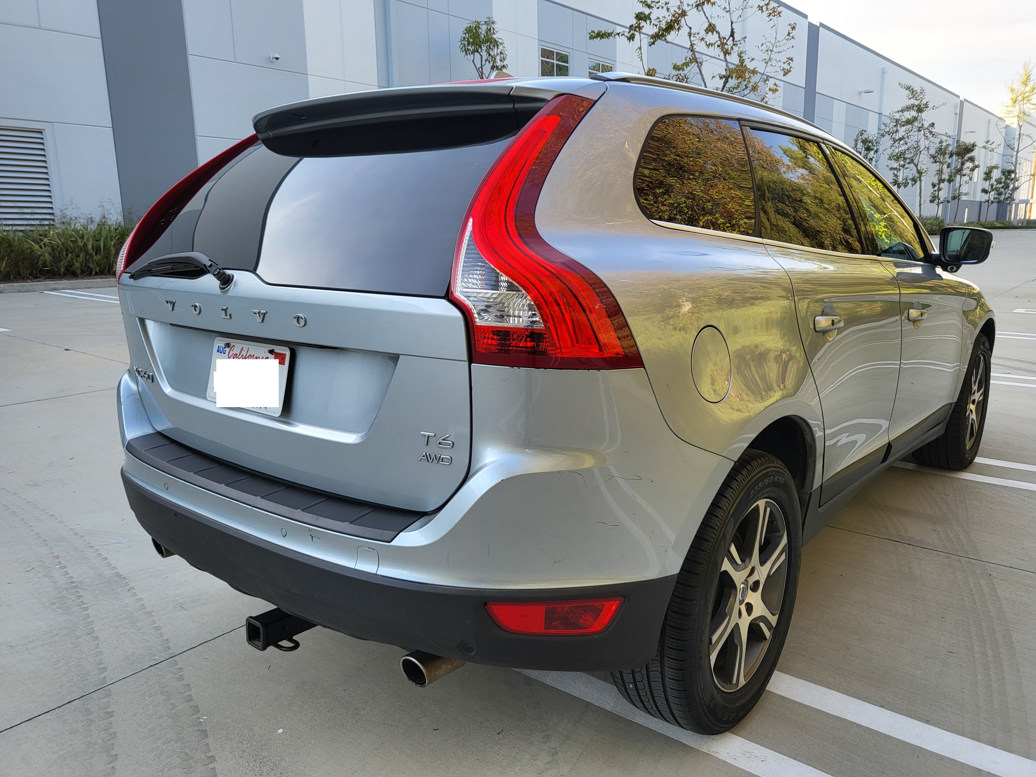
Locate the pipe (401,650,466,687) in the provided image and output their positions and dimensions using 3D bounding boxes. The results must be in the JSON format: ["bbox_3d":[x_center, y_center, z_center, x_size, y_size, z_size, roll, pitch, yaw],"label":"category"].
[{"bbox_3d":[-0.159,0.557,1.623,0.078,0.078,0.165,9,15,39],"label":"pipe"}]

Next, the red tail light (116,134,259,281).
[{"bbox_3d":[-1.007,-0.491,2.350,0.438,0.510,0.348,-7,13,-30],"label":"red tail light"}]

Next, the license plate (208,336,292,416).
[{"bbox_3d":[-0.621,-0.030,1.778,0.305,0.152,0.015,9,1,39],"label":"license plate"}]

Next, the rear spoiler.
[{"bbox_3d":[-0.367,-0.665,1.968,1.160,0.165,0.310,9,15,39],"label":"rear spoiler"}]

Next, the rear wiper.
[{"bbox_3d":[-0.819,-0.286,1.856,0.535,0.085,0.075,9,15,39],"label":"rear wiper"}]

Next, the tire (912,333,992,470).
[{"bbox_3d":[2.288,0.054,4.095,0.240,0.730,0.730,9,15,39],"label":"tire"}]

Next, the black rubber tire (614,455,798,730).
[{"bbox_3d":[0.507,0.497,2.016,0.240,0.730,0.730,9,15,39],"label":"black rubber tire"}]

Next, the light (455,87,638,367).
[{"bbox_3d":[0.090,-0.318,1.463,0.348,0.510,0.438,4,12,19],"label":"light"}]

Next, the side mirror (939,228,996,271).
[{"bbox_3d":[1.819,-0.561,3.149,0.205,0.182,0.140,9,15,39],"label":"side mirror"}]

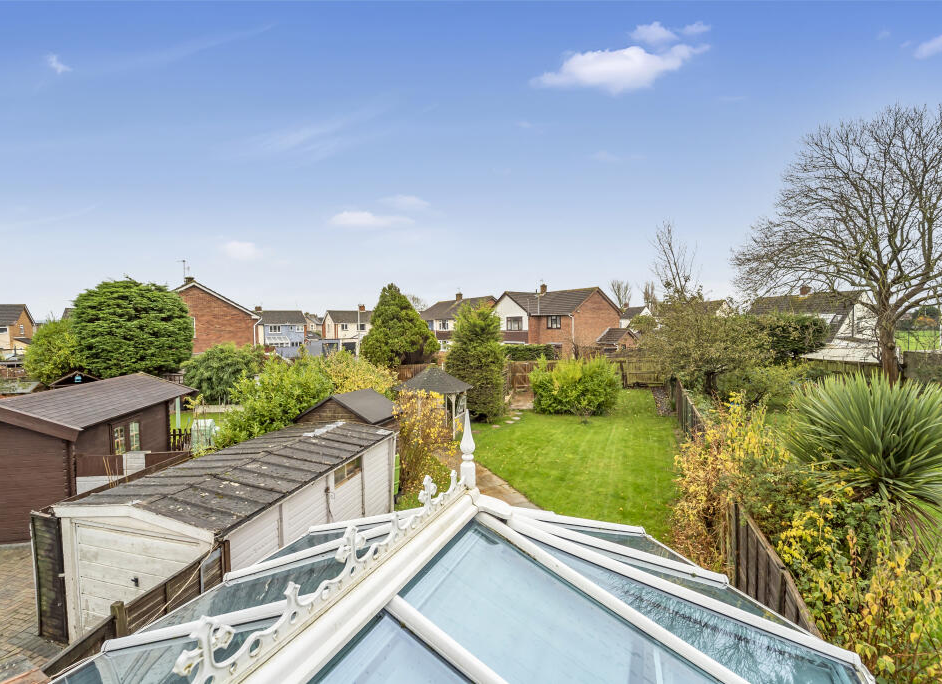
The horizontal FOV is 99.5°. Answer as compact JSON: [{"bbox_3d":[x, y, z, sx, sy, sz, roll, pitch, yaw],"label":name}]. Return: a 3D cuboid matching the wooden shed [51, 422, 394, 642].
[{"bbox_3d":[-3.779,3.095,7.470,2.782,2.111,4.797,0,3,15],"label":"wooden shed"}]

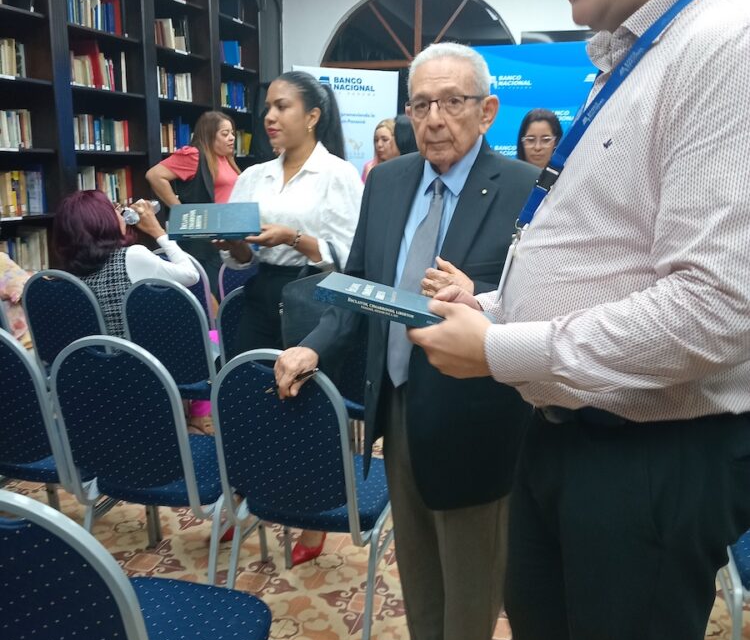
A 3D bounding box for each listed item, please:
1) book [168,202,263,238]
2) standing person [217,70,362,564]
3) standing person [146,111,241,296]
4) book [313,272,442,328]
[{"bbox_3d":[-0.462,-0.288,1.847,0.250,0.023,0.175,-3,38,-11],"label":"book"},{"bbox_3d":[-0.307,0.015,2.196,0.450,1.640,0.500,-10,16,-44],"label":"standing person"},{"bbox_3d":[-0.943,-0.328,3.650,0.370,1.610,0.490,11,16,34],"label":"standing person"},{"bbox_3d":[0.052,-0.013,0.857,0.250,0.024,0.175,15,10,0],"label":"book"}]

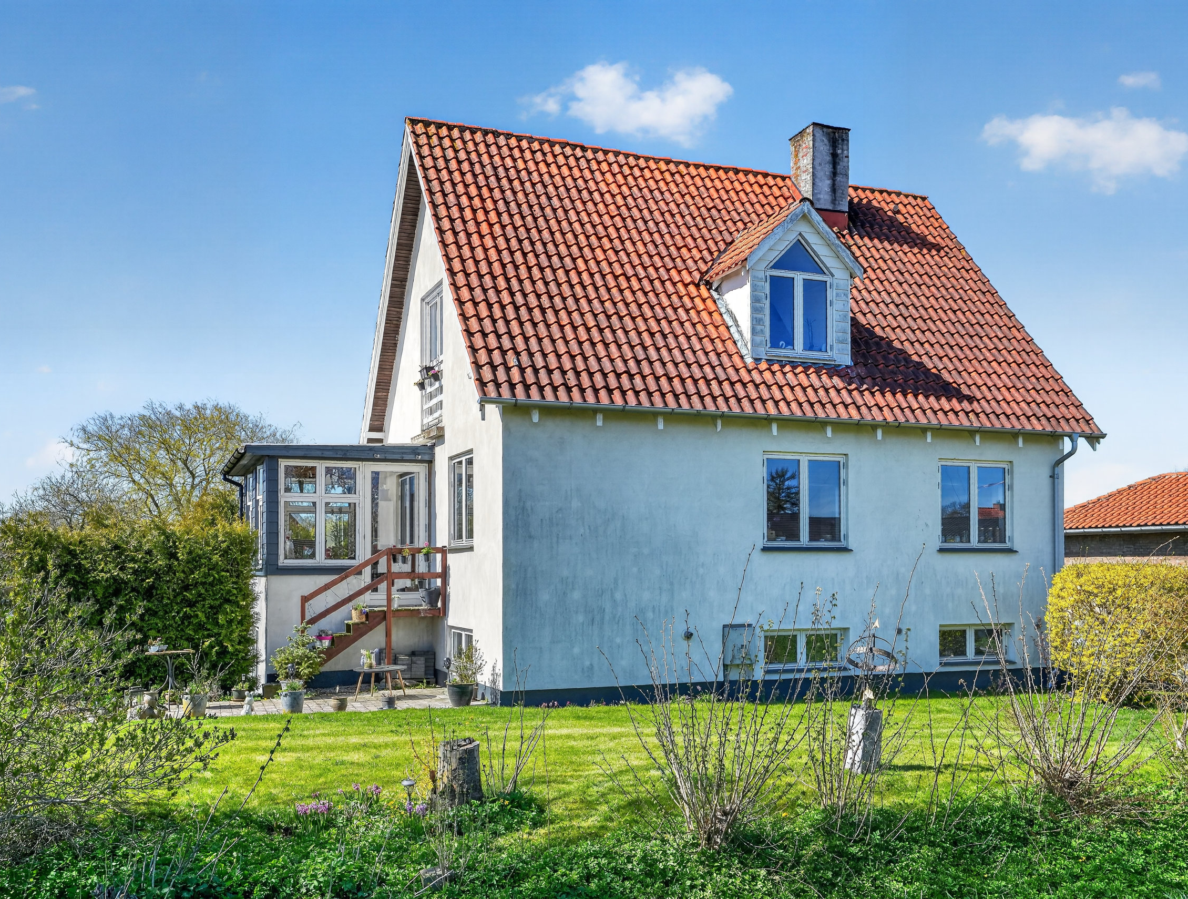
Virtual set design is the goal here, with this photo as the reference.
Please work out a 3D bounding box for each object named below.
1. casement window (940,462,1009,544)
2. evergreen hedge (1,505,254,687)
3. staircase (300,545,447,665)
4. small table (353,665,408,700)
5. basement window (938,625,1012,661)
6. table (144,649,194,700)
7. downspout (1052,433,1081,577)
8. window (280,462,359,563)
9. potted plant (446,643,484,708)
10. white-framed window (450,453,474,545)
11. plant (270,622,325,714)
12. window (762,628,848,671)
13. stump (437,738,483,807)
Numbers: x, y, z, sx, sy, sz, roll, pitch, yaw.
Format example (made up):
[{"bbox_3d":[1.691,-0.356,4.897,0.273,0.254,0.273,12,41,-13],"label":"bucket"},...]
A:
[{"bbox_3d":[5.964,0.847,17.552,1.381,1.316,0.110,1,-3,-22],"label":"casement window"},{"bbox_3d":[-6.600,2.154,16.130,3.350,2.600,1.200,1,-3,-22],"label":"evergreen hedge"},{"bbox_3d":[-3.400,2.470,16.750,2.250,2.050,0.800,1,-3,-22],"label":"staircase"},{"bbox_3d":[-2.844,3.110,14.950,0.710,0.420,0.660,0,-3,0],"label":"small table"},{"bbox_3d":[5.965,3.024,17.563,1.376,0.568,0.110,1,-3,-22],"label":"basement window"},{"bbox_3d":[-5.577,3.013,14.750,0.650,0.730,0.650,1,-3,-21],"label":"table"},{"bbox_3d":[7.310,1.767,17.380,0.100,3.980,0.450,1,-3,-22],"label":"downspout"},{"bbox_3d":[-4.205,0.975,17.255,1.225,1.601,0.110,1,-3,-22],"label":"window"},{"bbox_3d":[-1.648,2.881,14.300,0.460,0.830,0.440,0,-3,0],"label":"potted plant"},{"bbox_3d":[-1.962,0.741,16.653,0.110,1.373,1.389,1,-3,-22],"label":"white-framed window"},{"bbox_3d":[-3.666,2.709,13.900,0.670,1.120,0.650,0,-3,0],"label":"plant"},{"bbox_3d":[3.084,2.928,16.404,1.397,0.615,0.110,1,-3,-22],"label":"window"},{"bbox_3d":[-1.051,2.527,8.800,0.355,0.530,0.355,0,-3,-7],"label":"stump"}]

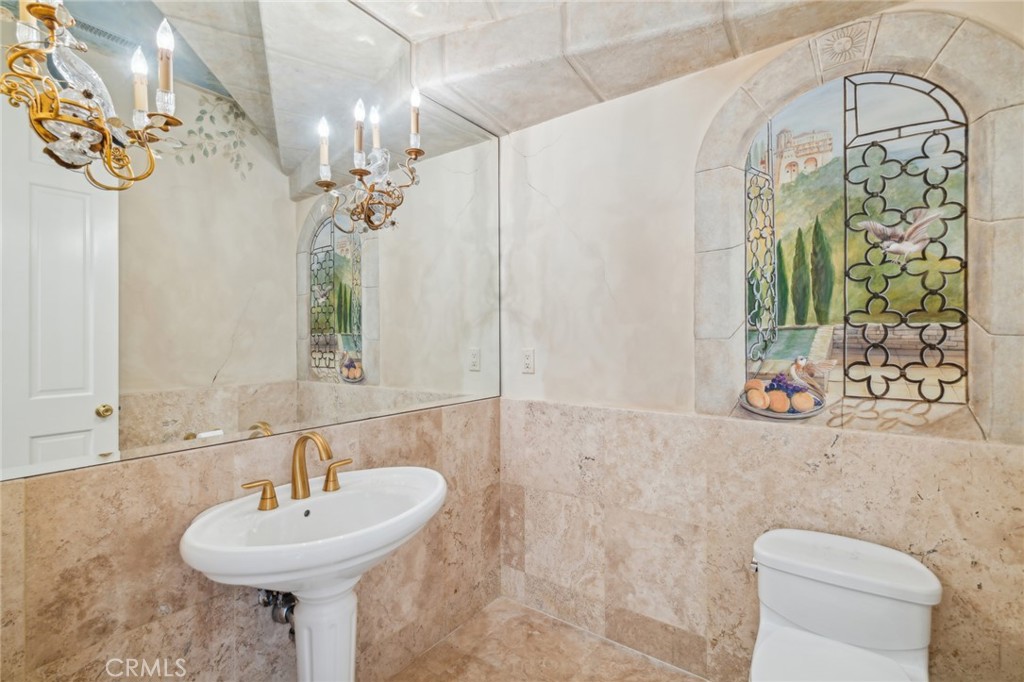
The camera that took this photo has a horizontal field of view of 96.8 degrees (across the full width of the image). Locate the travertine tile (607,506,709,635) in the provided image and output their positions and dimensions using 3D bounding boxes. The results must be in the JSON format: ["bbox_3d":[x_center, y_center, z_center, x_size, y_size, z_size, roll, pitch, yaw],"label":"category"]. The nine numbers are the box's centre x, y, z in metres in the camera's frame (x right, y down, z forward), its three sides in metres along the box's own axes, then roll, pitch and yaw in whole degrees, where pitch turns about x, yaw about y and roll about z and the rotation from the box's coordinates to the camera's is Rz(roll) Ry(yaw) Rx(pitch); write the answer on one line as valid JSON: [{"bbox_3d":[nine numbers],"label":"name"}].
[{"bbox_3d":[0.569,0.908,1.839,0.411,0.414,0.015,0,0,35],"label":"travertine tile"}]

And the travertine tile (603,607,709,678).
[{"bbox_3d":[0.570,1.194,1.838,0.411,0.159,0.015,0,0,35],"label":"travertine tile"}]

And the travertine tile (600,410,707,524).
[{"bbox_3d":[0.568,0.495,1.840,0.411,0.412,0.015,0,0,35],"label":"travertine tile"}]

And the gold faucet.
[{"bbox_3d":[-0.573,0.358,1.303,0.167,0.195,0.054,0,0,35],"label":"gold faucet"}]

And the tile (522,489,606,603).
[{"bbox_3d":[0.232,0.910,2.076,0.413,0.414,0.015,0,0,35],"label":"tile"}]

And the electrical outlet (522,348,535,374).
[{"bbox_3d":[0.076,0.098,2.172,0.073,0.116,0.008,0,0,35],"label":"electrical outlet"}]

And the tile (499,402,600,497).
[{"bbox_3d":[0.174,0.497,2.117,0.551,0.412,0.015,0,0,35],"label":"tile"}]

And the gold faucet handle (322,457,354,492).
[{"bbox_3d":[-0.547,0.419,1.437,0.054,0.073,0.103,0,0,35],"label":"gold faucet handle"}]

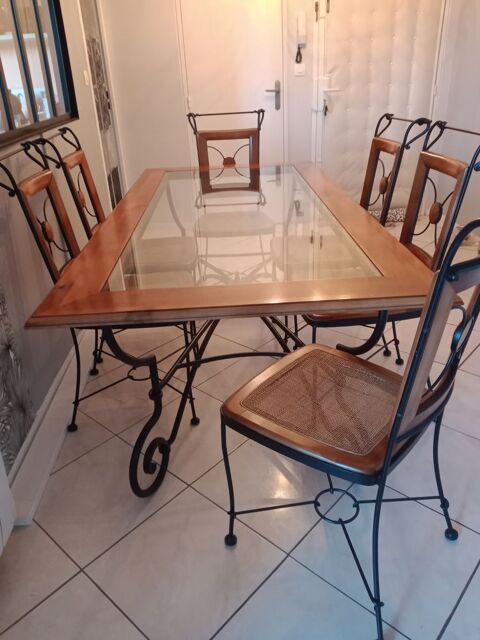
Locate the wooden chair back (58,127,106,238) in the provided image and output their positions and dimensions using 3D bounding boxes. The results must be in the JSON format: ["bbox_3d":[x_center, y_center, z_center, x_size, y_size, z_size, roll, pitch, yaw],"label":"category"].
[{"bbox_3d":[-0.715,-0.549,2.197,0.160,0.540,0.410,-3,26,-1],"label":"wooden chair back"}]

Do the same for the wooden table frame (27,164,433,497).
[{"bbox_3d":[-0.004,-0.092,2.031,0.920,0.757,1.844,-3,26,-1],"label":"wooden table frame"}]

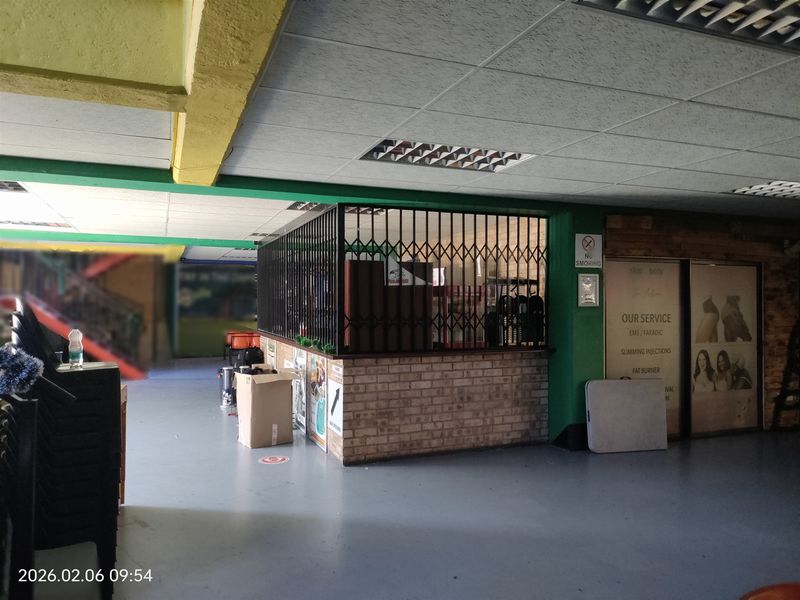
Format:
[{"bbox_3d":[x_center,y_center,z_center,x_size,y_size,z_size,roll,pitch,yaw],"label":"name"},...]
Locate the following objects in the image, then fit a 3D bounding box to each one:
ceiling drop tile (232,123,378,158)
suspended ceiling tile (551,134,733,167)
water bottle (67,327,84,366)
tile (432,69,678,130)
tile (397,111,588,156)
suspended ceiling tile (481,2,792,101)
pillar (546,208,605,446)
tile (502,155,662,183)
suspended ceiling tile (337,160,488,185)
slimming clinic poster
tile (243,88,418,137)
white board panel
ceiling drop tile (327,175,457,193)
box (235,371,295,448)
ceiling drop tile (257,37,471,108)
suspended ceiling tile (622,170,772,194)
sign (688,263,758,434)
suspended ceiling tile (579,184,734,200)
[{"bbox_3d":[-0.613,-1.016,3.717,0.841,0.018,0.594,0,0,-22],"label":"ceiling drop tile"},{"bbox_3d":[1.662,-1.013,3.958,1.183,0.018,0.589,0,0,-22],"label":"suspended ceiling tile"},{"bbox_3d":[-1.664,0.246,2.970,0.073,0.194,0.073,0,0,-22],"label":"water bottle"},{"bbox_3d":[0.782,-1.010,2.963,1.183,0.018,0.589,0,0,-22],"label":"tile"},{"bbox_3d":[0.562,-1.020,3.547,1.194,0.018,0.594,0,0,-22],"label":"tile"},{"bbox_3d":[1.014,-1.017,2.436,1.194,0.018,0.594,0,0,-22],"label":"suspended ceiling tile"},{"bbox_3d":[1.852,0.274,6.111,0.410,2.480,0.430,0,0,-22],"label":"pillar"},{"bbox_3d":[1.447,-1.027,4.555,1.194,0.018,0.594,0,0,-22],"label":"tile"},{"bbox_3d":[0.109,-1.023,4.659,1.194,0.018,0.594,0,0,-22],"label":"suspended ceiling tile"},{"bbox_3d":[2.734,0.567,6.442,1.090,1.983,0.020,0,0,-22],"label":"slimming clinic poster"},{"bbox_3d":[-0.376,-1.007,3.135,0.827,0.018,0.589,0,0,-22],"label":"tile"},{"bbox_3d":[2.278,1.158,5.838,0.870,0.720,0.075,0,-5,-14],"label":"white board panel"},{"bbox_3d":[-0.057,-1.024,5.066,1.194,0.018,0.274,0,0,-22],"label":"ceiling drop tile"},{"bbox_3d":[-1.541,1.236,6.638,0.485,0.790,0.425,0,0,-34],"label":"box"},{"bbox_3d":[-0.160,-1.013,2.606,0.841,0.018,0.594,0,0,-22],"label":"ceiling drop tile"},{"bbox_3d":[2.541,-1.017,4.954,1.183,0.018,0.589,0,0,-22],"label":"suspended ceiling tile"},{"bbox_3d":[3.895,0.579,6.911,1.115,1.977,0.020,0,0,-22],"label":"sign"},{"bbox_3d":[2.319,-1.017,5.505,1.183,0.018,0.589,0,0,-22],"label":"suspended ceiling tile"}]

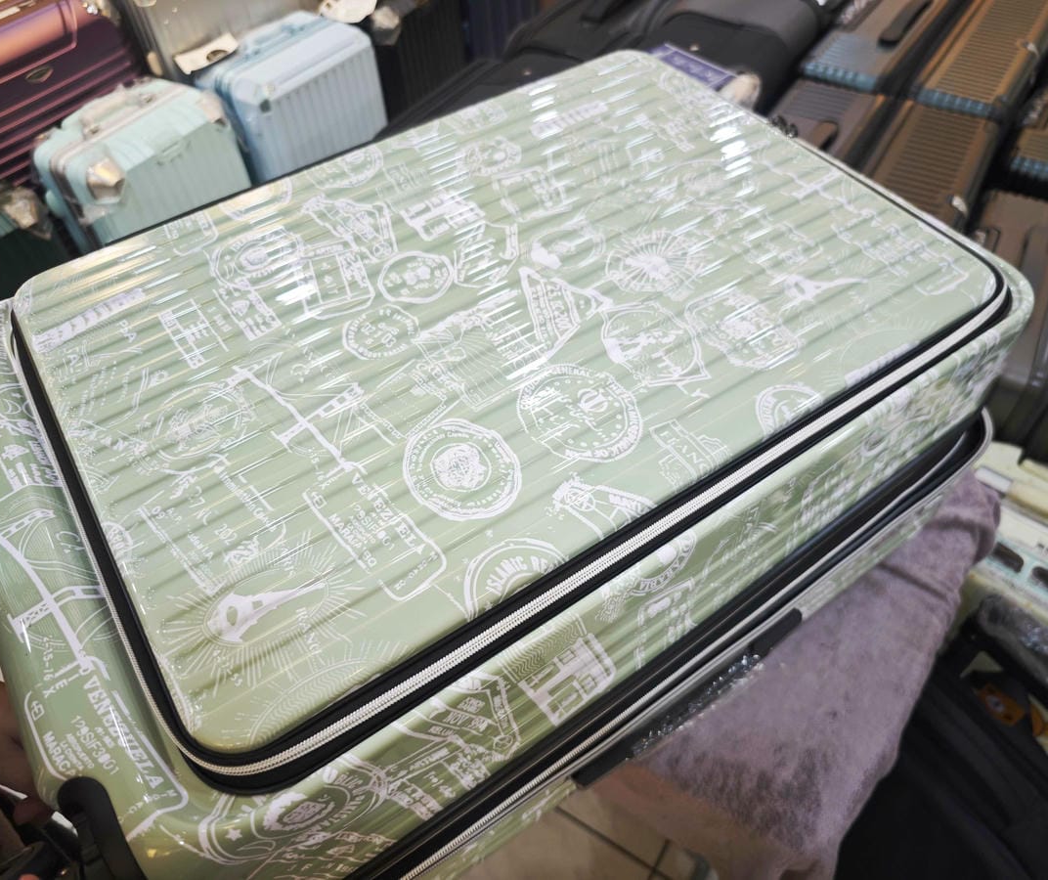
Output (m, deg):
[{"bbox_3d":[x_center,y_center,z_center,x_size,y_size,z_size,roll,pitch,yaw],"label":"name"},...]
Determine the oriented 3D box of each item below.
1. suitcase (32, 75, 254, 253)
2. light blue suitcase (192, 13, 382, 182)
[{"bbox_3d":[-0.830,-0.483,1.882,0.250,0.560,0.375,26,58,22],"label":"suitcase"},{"bbox_3d":[-0.551,-0.730,2.062,0.250,0.560,0.365,31,59,24],"label":"light blue suitcase"}]

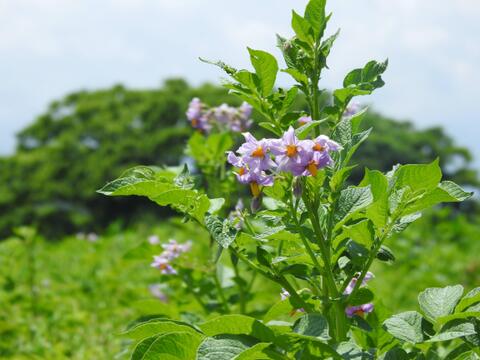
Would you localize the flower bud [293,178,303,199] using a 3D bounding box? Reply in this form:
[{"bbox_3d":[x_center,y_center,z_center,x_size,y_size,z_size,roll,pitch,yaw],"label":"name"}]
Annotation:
[{"bbox_3d":[0.042,0.006,1.720,0.007,0.015,0.007,0,-1,0],"label":"flower bud"}]

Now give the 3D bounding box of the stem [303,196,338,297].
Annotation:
[{"bbox_3d":[0.061,0.050,1.790,0.009,0.077,0.009,-14,0,0],"label":"stem"}]

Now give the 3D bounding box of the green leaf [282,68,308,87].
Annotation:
[{"bbox_3d":[0.041,-0.076,1.750,0.021,0.006,0.012,35,-29,-14],"label":"green leaf"}]

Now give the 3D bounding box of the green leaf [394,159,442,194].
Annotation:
[{"bbox_3d":[0.133,-0.003,1.750,0.036,0.025,0.009,-24,39,8],"label":"green leaf"}]

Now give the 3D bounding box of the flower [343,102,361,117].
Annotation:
[{"bbox_3d":[0.099,-0.063,2.100,0.018,0.015,0.016,0,-1,0],"label":"flower"}]

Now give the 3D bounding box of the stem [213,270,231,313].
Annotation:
[{"bbox_3d":[-0.017,0.104,2.200,0.007,0.041,0.007,-19,0,0],"label":"stem"}]

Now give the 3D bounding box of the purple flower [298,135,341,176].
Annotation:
[{"bbox_3d":[0.058,-0.018,1.720,0.028,0.028,0.018,0,14,-21],"label":"purple flower"}]

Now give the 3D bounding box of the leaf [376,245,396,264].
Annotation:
[{"bbox_3d":[0.109,0.055,1.750,0.017,0.005,0.012,35,29,14],"label":"leaf"}]

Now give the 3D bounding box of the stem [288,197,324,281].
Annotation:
[{"bbox_3d":[0.049,0.043,1.740,0.004,0.066,0.004,-21,9,0],"label":"stem"}]

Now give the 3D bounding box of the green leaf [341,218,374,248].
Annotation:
[{"bbox_3d":[0.080,0.036,1.600,0.022,0.021,0.016,0,-1,12],"label":"green leaf"}]

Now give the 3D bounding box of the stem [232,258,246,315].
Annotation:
[{"bbox_3d":[0.000,0.099,2.200,0.007,0.052,0.007,-9,0,0],"label":"stem"}]

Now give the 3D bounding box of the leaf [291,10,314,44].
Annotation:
[{"bbox_3d":[0.043,-0.104,1.610,0.017,0.024,0.014,0,-1,18],"label":"leaf"}]

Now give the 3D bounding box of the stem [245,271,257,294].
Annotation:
[{"bbox_3d":[0.010,0.088,2.050,0.006,0.022,0.006,24,0,0],"label":"stem"}]

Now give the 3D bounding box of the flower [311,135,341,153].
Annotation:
[{"bbox_3d":[0.058,-0.025,1.650,0.025,0.017,0.021,0,-1,14],"label":"flower"}]

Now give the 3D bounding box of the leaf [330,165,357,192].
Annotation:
[{"bbox_3d":[0.078,-0.001,1.770,0.007,0.025,0.013,43,-6,-32],"label":"leaf"}]

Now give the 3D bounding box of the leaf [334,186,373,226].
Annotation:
[{"bbox_3d":[0.077,0.018,1.590,0.027,0.027,0.018,0,-1,12],"label":"leaf"}]

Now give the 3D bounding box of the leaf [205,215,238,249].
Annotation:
[{"bbox_3d":[-0.013,0.036,1.630,0.024,0.024,0.017,0,-1,-6],"label":"leaf"}]

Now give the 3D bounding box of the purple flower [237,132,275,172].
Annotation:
[{"bbox_3d":[0.012,-0.021,1.770,0.030,0.029,0.014,0,-1,9],"label":"purple flower"}]

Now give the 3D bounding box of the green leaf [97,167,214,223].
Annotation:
[{"bbox_3d":[-0.059,0.009,1.630,0.076,0.038,0.042,0,-1,0],"label":"green leaf"}]

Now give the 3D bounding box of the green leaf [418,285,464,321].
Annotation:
[{"bbox_3d":[0.139,0.085,1.630,0.032,0.025,0.021,0,-1,6],"label":"green leaf"}]

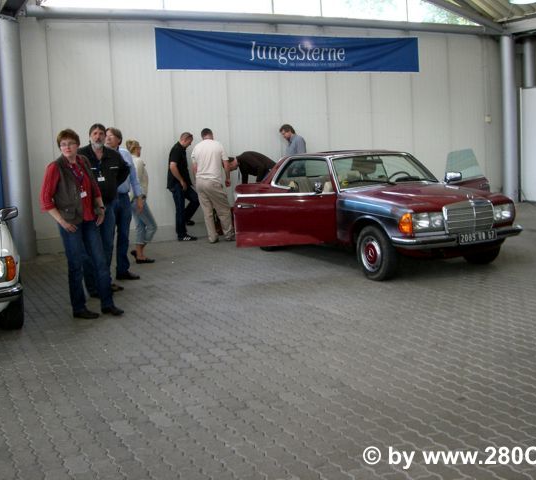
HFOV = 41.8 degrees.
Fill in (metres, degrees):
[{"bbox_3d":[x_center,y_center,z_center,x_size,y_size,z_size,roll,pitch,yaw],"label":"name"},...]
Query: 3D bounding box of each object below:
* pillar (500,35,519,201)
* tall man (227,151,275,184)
[{"bbox_3d":[5.306,-2.627,15.375,0.320,3.720,0.320,-6,8,-24],"label":"pillar"},{"bbox_3d":[-0.221,-0.775,11.759,0.900,1.420,0.500,-3,8,-5],"label":"tall man"}]

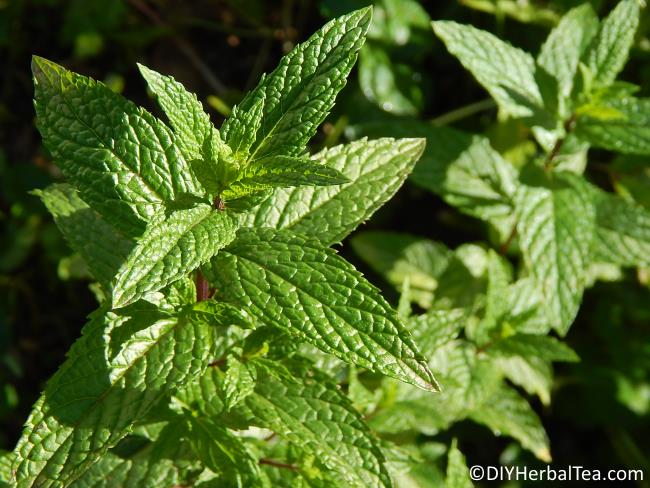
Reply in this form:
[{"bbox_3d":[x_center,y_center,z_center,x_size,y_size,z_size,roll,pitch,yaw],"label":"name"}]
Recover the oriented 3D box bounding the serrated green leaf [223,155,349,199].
[{"bbox_3d":[-0.009,-0.016,0.588,0.031,0.007,0.013,-1,44,15],"label":"serrated green leaf"}]

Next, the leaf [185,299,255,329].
[{"bbox_3d":[-0.026,0.017,0.615,0.018,0.005,0.010,18,44,15],"label":"leaf"}]

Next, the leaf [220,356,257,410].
[{"bbox_3d":[-0.022,0.036,0.632,0.011,0.005,0.015,6,65,0],"label":"leaf"}]

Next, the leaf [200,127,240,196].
[{"bbox_3d":[-0.025,-0.020,0.590,0.011,0.019,0.006,-9,21,0],"label":"leaf"}]

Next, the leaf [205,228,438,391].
[{"bbox_3d":[-0.001,0.016,0.598,0.065,0.011,0.026,33,58,11],"label":"leaf"}]

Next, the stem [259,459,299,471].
[{"bbox_3d":[-0.012,0.057,0.645,0.013,0.002,0.002,12,46,14],"label":"stem"}]

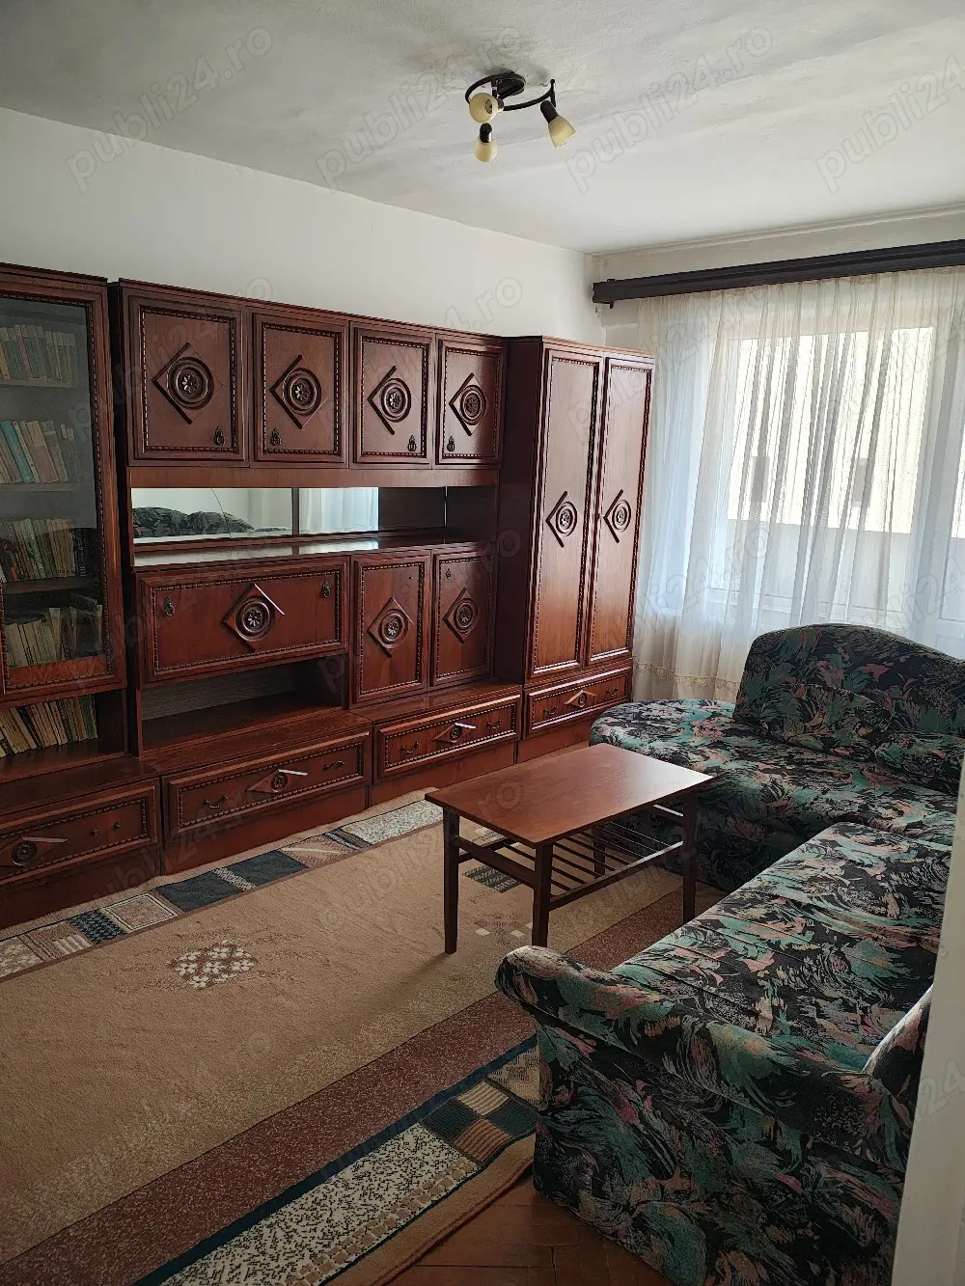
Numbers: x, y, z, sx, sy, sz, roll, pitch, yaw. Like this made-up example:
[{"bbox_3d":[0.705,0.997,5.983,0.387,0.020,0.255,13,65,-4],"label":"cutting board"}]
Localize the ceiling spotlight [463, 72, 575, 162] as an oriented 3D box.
[{"bbox_3d":[0.109,-1.537,2.678,0.340,0.195,0.380,2,12,0],"label":"ceiling spotlight"}]

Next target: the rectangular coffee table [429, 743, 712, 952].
[{"bbox_3d":[0.280,0.698,2.933,0.826,0.524,0.449,-9,17,-43],"label":"rectangular coffee table"}]

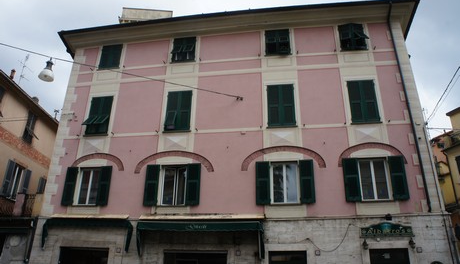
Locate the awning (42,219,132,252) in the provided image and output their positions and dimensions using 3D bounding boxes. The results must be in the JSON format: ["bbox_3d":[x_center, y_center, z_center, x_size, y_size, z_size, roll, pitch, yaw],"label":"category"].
[{"bbox_3d":[-5.162,3.726,12.501,3.360,1.090,0.450,-3,-22,8],"label":"awning"}]

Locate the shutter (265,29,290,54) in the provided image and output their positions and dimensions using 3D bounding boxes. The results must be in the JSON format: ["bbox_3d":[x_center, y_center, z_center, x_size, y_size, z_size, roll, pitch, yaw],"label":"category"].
[{"bbox_3d":[2.072,-3.960,15.055,1.081,1.339,0.200,-3,-23,8],"label":"shutter"}]

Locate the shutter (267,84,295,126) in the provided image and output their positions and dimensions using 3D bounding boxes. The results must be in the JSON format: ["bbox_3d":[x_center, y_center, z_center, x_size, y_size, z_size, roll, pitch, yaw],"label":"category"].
[{"bbox_3d":[2.054,-1.092,13.862,1.095,1.897,0.120,-3,-23,8],"label":"shutter"}]

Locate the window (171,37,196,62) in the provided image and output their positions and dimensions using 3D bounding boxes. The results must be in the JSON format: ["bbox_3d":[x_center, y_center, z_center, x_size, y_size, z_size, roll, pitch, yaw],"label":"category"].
[{"bbox_3d":[-2.029,-3.634,15.254,1.070,1.353,0.240,-3,-22,8],"label":"window"}]

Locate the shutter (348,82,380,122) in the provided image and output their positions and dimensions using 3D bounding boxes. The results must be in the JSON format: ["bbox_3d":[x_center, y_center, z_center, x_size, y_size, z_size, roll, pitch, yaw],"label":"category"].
[{"bbox_3d":[5.181,-1.202,13.391,1.049,1.885,0.120,-3,-23,8],"label":"shutter"}]

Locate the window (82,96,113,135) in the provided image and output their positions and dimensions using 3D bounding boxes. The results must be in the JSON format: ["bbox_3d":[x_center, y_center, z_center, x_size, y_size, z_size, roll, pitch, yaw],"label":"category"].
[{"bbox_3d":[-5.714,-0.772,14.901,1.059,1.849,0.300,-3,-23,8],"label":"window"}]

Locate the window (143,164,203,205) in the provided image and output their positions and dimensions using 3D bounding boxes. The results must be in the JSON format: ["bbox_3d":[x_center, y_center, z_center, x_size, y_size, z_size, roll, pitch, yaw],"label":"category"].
[{"bbox_3d":[-2.147,1.995,12.968,2.124,1.599,0.200,-3,-22,8],"label":"window"}]

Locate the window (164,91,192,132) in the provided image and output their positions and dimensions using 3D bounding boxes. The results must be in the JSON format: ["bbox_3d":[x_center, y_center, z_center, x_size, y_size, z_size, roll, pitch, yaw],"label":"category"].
[{"bbox_3d":[-2.173,-0.916,14.454,1.113,1.885,0.150,-3,-23,8],"label":"window"}]

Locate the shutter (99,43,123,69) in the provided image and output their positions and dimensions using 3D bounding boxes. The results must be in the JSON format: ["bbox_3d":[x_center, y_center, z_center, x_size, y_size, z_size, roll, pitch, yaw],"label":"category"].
[{"bbox_3d":[-5.612,-3.545,16.183,1.032,1.352,0.120,-3,-23,8],"label":"shutter"}]

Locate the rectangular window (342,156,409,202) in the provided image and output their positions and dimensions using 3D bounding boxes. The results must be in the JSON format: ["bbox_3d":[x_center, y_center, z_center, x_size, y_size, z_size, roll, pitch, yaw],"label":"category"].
[{"bbox_3d":[5.130,1.637,12.172,2.101,1.580,0.150,-3,-23,8],"label":"rectangular window"}]

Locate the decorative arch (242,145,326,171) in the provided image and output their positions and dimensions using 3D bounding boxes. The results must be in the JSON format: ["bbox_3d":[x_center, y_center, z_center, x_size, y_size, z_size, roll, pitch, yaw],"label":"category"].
[{"bbox_3d":[1.973,0.961,12.995,3.121,0.934,0.100,-3,-23,8],"label":"decorative arch"}]

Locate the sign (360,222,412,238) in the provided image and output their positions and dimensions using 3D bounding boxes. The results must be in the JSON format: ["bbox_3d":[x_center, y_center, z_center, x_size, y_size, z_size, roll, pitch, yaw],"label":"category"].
[{"bbox_3d":[5.116,3.194,11.250,1.630,0.460,0.100,-3,-22,8],"label":"sign"}]

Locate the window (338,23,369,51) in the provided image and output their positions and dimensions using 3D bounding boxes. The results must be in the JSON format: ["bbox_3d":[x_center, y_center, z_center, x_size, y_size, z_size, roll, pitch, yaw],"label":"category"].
[{"bbox_3d":[5.066,-3.897,14.205,1.058,1.310,0.260,-3,-22,8],"label":"window"}]

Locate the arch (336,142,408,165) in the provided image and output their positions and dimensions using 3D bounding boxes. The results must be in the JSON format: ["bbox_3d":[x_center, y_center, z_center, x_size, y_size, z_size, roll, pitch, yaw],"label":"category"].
[{"bbox_3d":[5.124,0.790,12.547,2.388,0.891,0.100,-3,-23,8],"label":"arch"}]

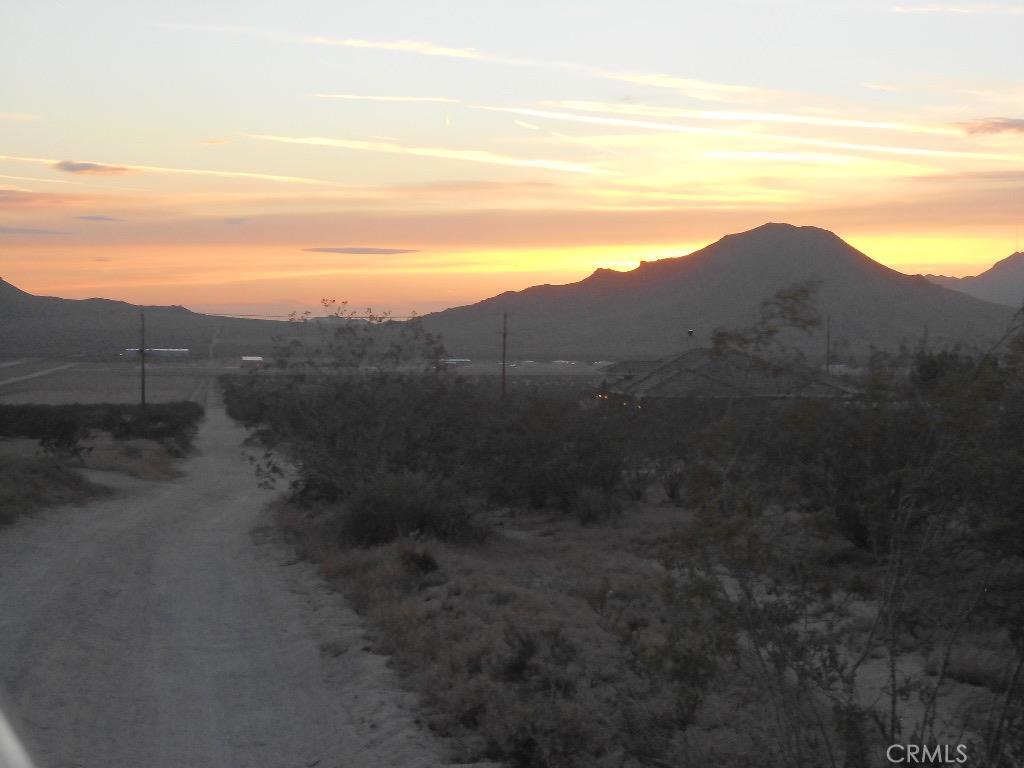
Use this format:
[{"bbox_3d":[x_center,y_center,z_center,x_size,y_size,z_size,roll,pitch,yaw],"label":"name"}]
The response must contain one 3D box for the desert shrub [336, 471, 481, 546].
[{"bbox_3d":[-1.174,1.412,25.500,1.633,0.885,1.400,0,1,0],"label":"desert shrub"}]

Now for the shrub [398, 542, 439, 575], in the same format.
[{"bbox_3d":[-0.873,1.630,21.000,0.374,0.299,0.355,0,1,0],"label":"shrub"}]

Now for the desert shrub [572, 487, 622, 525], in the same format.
[{"bbox_3d":[1.109,1.594,29.500,0.682,0.499,0.656,0,1,0],"label":"desert shrub"}]

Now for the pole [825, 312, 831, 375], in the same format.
[{"bbox_3d":[34.382,-2.561,245.000,0.300,10.000,0.300,0,1,0],"label":"pole"}]

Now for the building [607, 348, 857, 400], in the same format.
[{"bbox_3d":[14.460,0.409,151.441,14.500,5.600,12.500,0,1,-8],"label":"building"}]

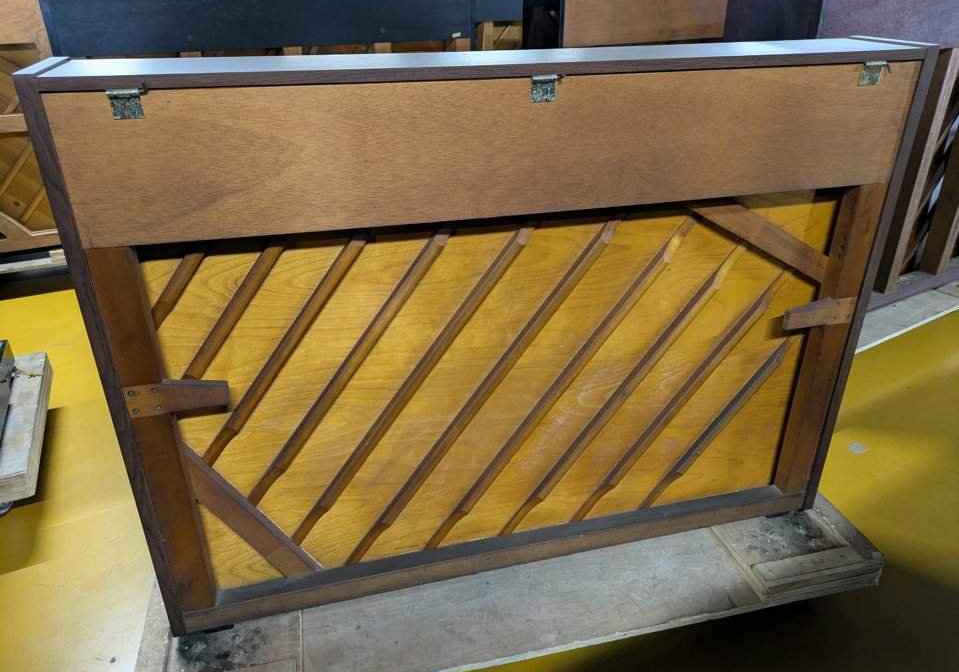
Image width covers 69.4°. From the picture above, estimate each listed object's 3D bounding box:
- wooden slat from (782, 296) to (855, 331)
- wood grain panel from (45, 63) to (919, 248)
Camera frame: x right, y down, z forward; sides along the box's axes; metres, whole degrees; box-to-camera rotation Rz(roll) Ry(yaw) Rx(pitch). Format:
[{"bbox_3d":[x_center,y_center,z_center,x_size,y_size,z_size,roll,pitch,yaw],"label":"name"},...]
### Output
[{"bbox_3d":[0.718,-0.052,1.470,0.164,0.060,0.024,-7,27,-13],"label":"wooden slat"},{"bbox_3d":[0.101,-0.316,1.153,1.433,0.221,0.016,-7,27,-13],"label":"wood grain panel"}]

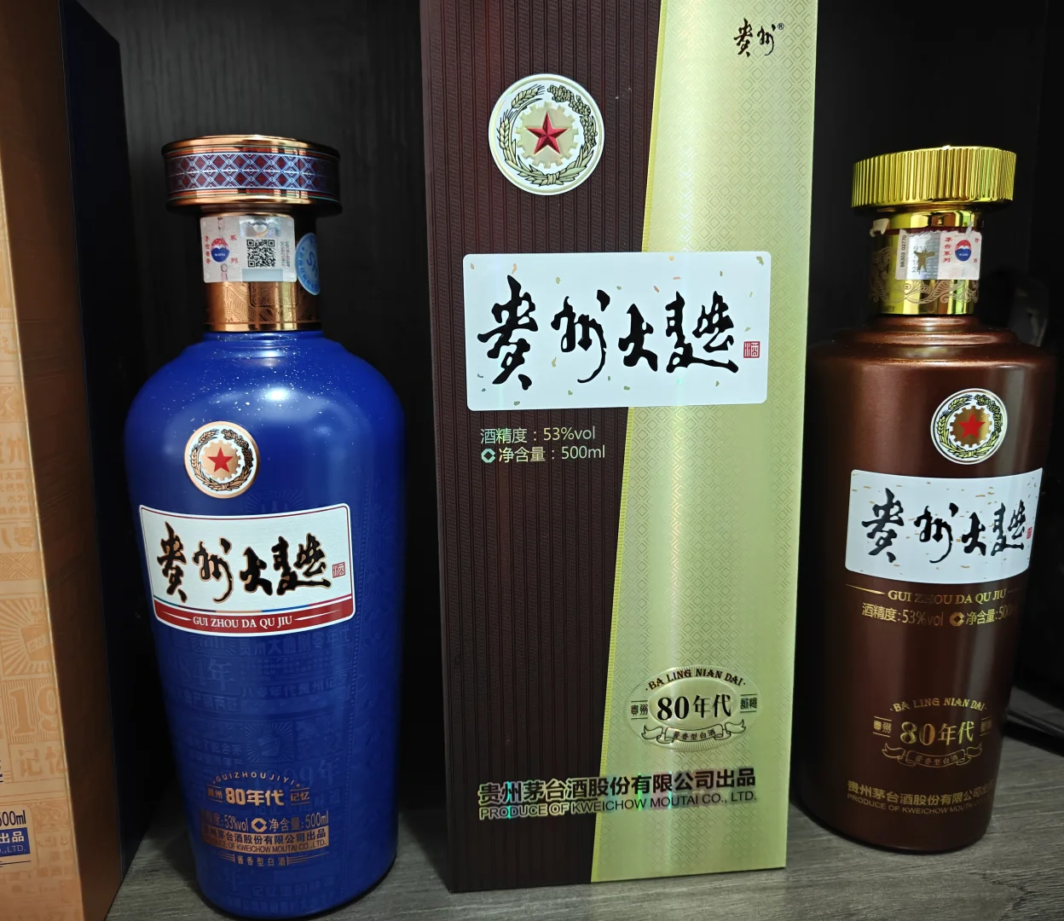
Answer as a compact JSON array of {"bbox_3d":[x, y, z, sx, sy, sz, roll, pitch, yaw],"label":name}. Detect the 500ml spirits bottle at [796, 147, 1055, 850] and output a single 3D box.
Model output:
[{"bbox_3d":[0.135,0.015,0.304,0.081,0.235,0.081,0,10,3],"label":"500ml spirits bottle"}]

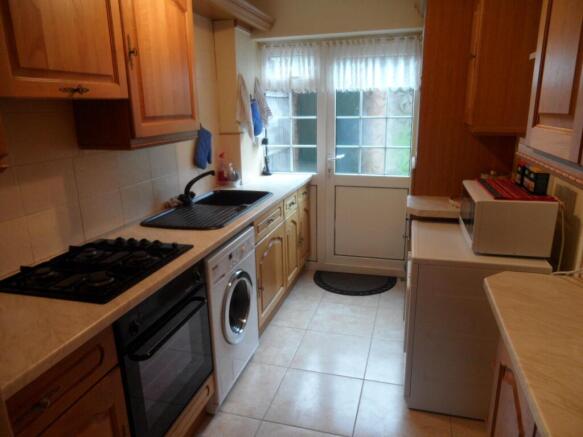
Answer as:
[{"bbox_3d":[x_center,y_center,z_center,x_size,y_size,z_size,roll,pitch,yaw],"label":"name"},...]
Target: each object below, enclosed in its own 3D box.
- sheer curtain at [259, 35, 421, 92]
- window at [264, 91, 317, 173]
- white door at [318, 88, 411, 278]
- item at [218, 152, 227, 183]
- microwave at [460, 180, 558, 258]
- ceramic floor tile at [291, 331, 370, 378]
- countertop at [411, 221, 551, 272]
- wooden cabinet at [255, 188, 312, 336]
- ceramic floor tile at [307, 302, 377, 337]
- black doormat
[{"bbox_3d":[0.371,-1.315,3.467,1.370,0.425,0.060,3,14,16],"label":"sheer curtain"},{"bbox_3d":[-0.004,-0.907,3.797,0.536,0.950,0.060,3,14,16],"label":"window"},{"bbox_3d":[0.672,-0.473,3.703,0.797,1.960,0.060,3,14,16],"label":"white door"},{"bbox_3d":[-0.577,-0.422,3.378,0.070,0.250,0.090,3,14,16],"label":"item"},{"bbox_3d":[1.142,-0.014,2.191,0.348,0.268,0.580,3,14,16],"label":"microwave"},{"bbox_3d":[0.265,0.864,2.604,0.458,0.010,0.478,3,14,16],"label":"ceramic floor tile"},{"bbox_3d":[0.972,0.139,2.214,0.603,0.030,0.740,3,14,16],"label":"countertop"},{"bbox_3d":[-0.300,0.235,3.361,0.570,0.850,1.414,3,14,16],"label":"wooden cabinet"},{"bbox_3d":[0.394,0.756,3.045,0.463,0.010,0.466,3,14,16],"label":"ceramic floor tile"},{"bbox_3d":[0.559,0.591,3.667,0.768,0.012,0.500,3,14,16],"label":"black doormat"}]

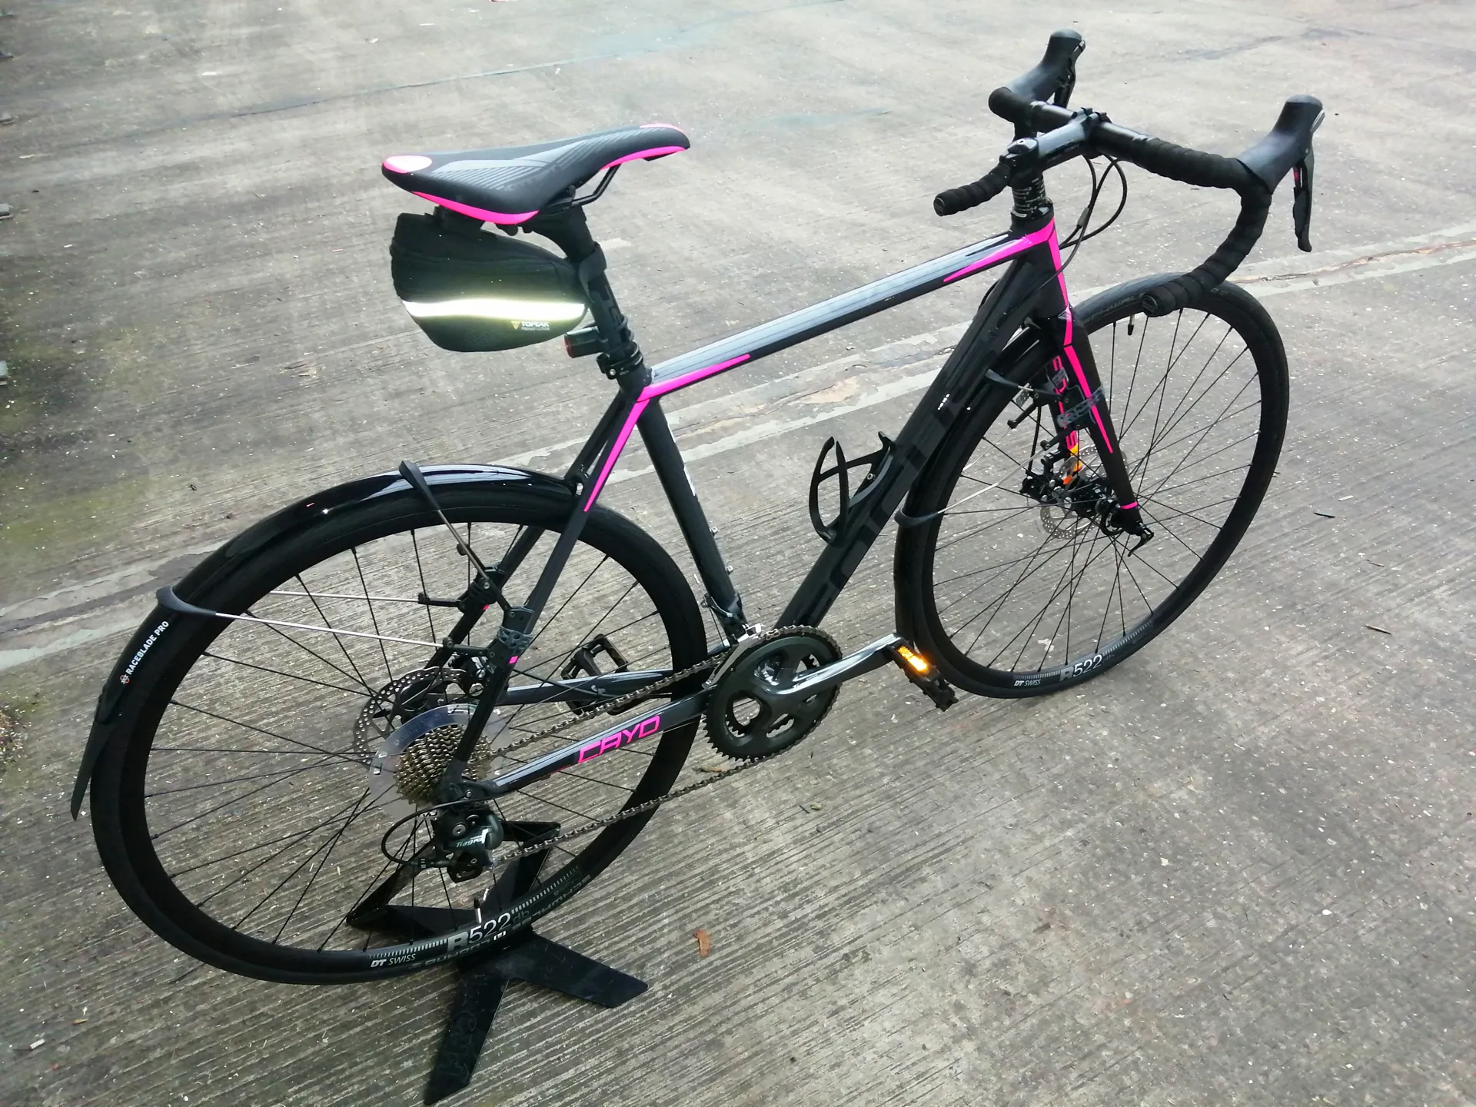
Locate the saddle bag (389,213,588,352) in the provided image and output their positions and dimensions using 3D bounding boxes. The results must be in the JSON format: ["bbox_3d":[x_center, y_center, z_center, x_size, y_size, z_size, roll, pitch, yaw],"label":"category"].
[{"bbox_3d":[-0.222,-0.247,0.995,0.170,0.112,0.090,-12,35,-26],"label":"saddle bag"}]

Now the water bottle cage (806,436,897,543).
[{"bbox_3d":[0.124,-0.090,1.313,0.084,0.148,0.078,22,16,-39],"label":"water bottle cage"}]

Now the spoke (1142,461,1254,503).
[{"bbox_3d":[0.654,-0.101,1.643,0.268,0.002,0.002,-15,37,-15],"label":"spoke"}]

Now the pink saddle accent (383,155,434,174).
[{"bbox_3d":[-0.273,-0.320,0.919,0.042,0.014,0.060,-19,37,-21],"label":"pink saddle accent"}]

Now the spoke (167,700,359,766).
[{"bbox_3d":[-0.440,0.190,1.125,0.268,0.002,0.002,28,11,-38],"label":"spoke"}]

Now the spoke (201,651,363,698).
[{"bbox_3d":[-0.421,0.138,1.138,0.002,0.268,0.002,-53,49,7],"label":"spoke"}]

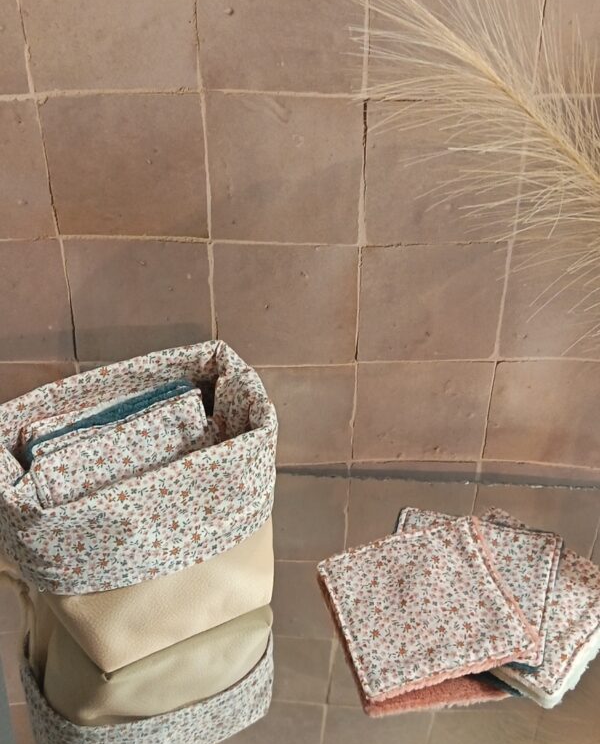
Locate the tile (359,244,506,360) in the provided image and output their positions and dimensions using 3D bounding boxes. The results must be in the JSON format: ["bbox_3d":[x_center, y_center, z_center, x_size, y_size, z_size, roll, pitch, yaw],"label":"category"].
[{"bbox_3d":[0.091,-0.050,0.776,0.099,0.100,0.010,0,39,1],"label":"tile"}]

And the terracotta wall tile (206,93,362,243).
[{"bbox_3d":[-0.010,-0.131,0.712,0.099,0.102,0.010,0,39,1],"label":"terracotta wall tile"}]

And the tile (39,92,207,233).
[{"bbox_3d":[-0.110,-0.133,0.712,0.100,0.100,0.010,0,39,1],"label":"tile"}]

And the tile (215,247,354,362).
[{"bbox_3d":[-0.010,-0.049,0.778,0.100,0.101,0.010,0,39,1],"label":"tile"}]

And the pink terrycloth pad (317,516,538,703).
[{"bbox_3d":[0.084,0.161,0.757,0.116,0.011,0.116,-15,42,-9],"label":"pink terrycloth pad"}]

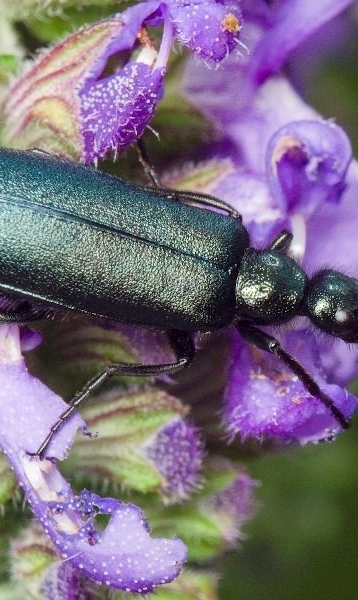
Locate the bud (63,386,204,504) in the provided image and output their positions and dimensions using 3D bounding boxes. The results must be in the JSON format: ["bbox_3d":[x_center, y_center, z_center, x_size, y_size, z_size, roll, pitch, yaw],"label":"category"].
[{"bbox_3d":[-0.001,0.004,0.086,0.004,0.003,0.003,11,24,19],"label":"bud"}]

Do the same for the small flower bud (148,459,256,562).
[{"bbox_3d":[0.001,0.006,0.088,0.003,0.003,0.003,15,25,27],"label":"small flower bud"}]

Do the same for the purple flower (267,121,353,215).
[{"bbox_3d":[0.003,-0.003,0.086,0.002,0.002,0.002,-1,23,-9],"label":"purple flower"}]

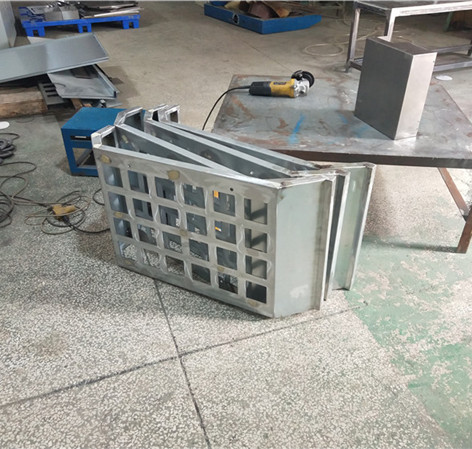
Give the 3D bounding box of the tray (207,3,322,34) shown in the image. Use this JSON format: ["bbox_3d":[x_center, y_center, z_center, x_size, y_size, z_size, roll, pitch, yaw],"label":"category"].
[{"bbox_3d":[0.273,-2.381,5.899,0.722,0.139,1.101,-18,38,-25],"label":"tray"}]

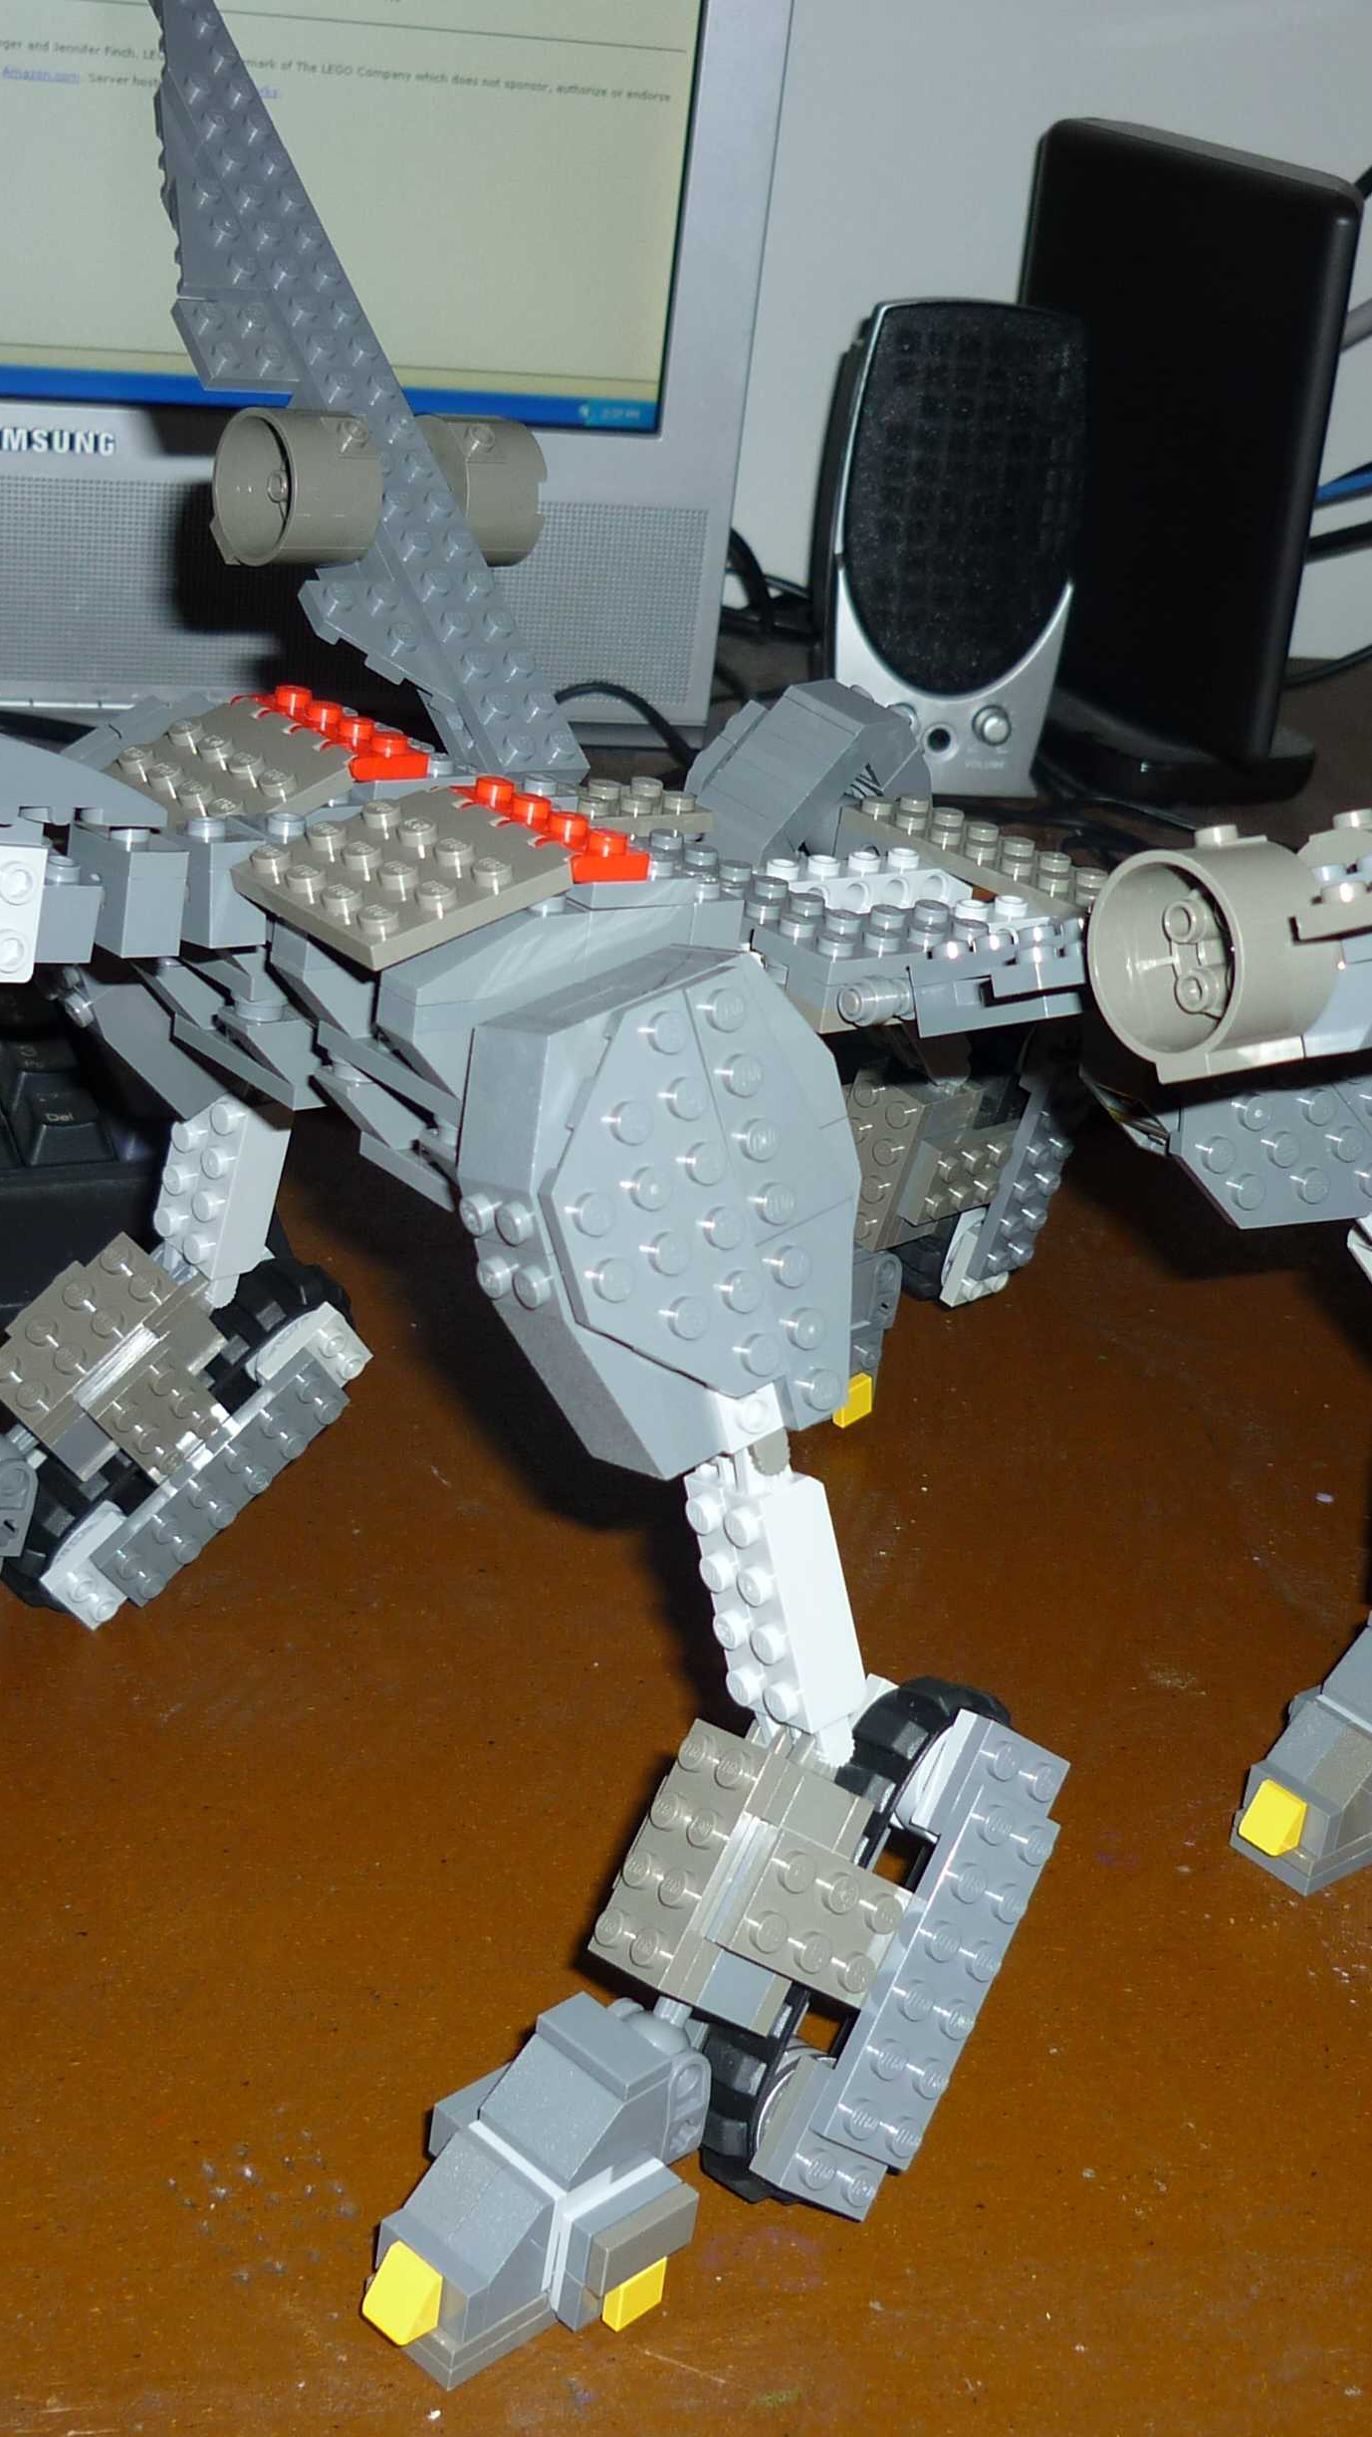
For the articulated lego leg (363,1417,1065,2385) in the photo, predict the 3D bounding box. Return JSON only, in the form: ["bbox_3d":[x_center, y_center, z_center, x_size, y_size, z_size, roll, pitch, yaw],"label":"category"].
[{"bbox_3d":[0.009,0.081,0.382,0.044,0.112,0.096,27,32,38],"label":"articulated lego leg"}]

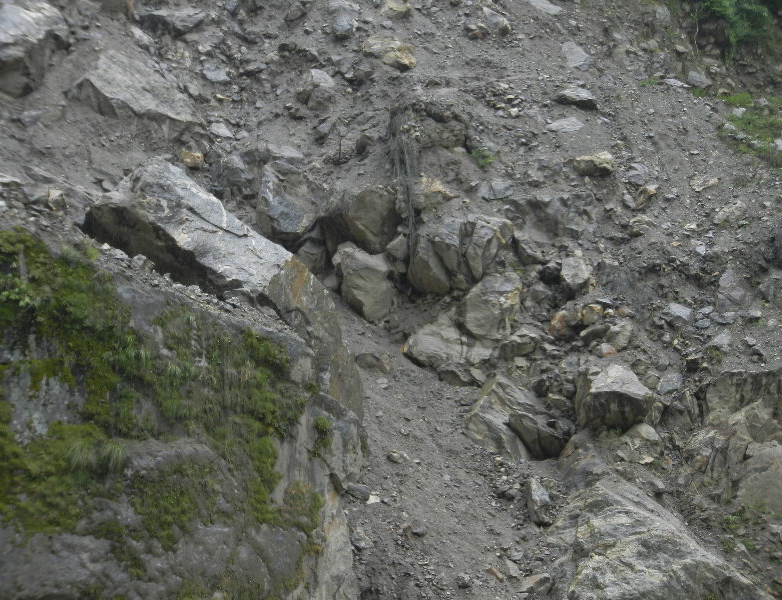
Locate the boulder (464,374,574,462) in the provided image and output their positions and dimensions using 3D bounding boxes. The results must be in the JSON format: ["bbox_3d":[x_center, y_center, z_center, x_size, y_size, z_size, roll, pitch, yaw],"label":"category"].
[{"bbox_3d":[1.996,1.855,44.500,1.659,1.184,1.350,0,-12,0],"label":"boulder"}]

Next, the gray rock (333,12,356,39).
[{"bbox_3d":[-1.003,-5.794,60.000,0.491,0.499,0.448,0,-14,0],"label":"gray rock"}]

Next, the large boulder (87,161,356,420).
[{"bbox_3d":[-2.608,-0.194,44.000,1.600,4.400,2.200,-55,-13,23],"label":"large boulder"}]

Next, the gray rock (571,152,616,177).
[{"bbox_3d":[3.544,-2.383,50.000,0.809,0.352,0.550,0,-12,0],"label":"gray rock"}]

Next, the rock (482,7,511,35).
[{"bbox_3d":[2.227,-5.900,60.000,0.614,0.531,0.520,0,-14,0],"label":"rock"}]

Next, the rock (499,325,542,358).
[{"bbox_3d":[2.227,0.708,48.500,0.728,0.514,0.561,0,-14,0],"label":"rock"}]

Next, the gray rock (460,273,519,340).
[{"bbox_3d":[1.750,0.113,49.500,1.013,1.079,0.945,0,-14,0],"label":"gray rock"}]

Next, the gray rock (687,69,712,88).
[{"bbox_3d":[5.752,-4.130,53.000,0.448,0.341,0.360,0,-12,0],"label":"gray rock"}]

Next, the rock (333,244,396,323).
[{"bbox_3d":[-0.466,-0.290,50.000,1.058,1.258,1.040,0,-14,0],"label":"rock"}]

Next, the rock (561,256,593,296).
[{"bbox_3d":[3.346,-0.422,51.000,0.557,0.658,0.546,0,-14,0],"label":"rock"}]

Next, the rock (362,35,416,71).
[{"bbox_3d":[-0.051,-5.093,58.500,1.078,0.648,0.771,0,-14,0],"label":"rock"}]

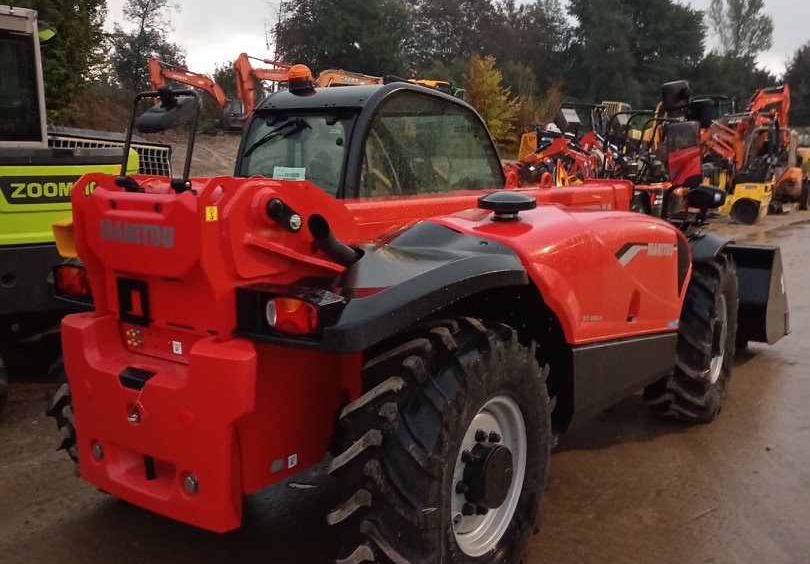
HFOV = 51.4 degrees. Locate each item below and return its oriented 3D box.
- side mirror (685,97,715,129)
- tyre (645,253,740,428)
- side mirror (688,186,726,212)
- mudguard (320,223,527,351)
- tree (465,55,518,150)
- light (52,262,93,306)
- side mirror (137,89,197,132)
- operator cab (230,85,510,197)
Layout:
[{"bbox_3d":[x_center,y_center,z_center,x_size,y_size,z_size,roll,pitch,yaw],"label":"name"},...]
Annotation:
[{"bbox_3d":[1.779,-1.020,5.072,0.170,0.200,0.100,10,12,43],"label":"side mirror"},{"bbox_3d":[1.847,0.340,5.449,0.410,1.070,1.070,7,10,31],"label":"tyre"},{"bbox_3d":[1.871,-0.518,5.225,0.230,0.170,0.120,10,12,43],"label":"side mirror"},{"bbox_3d":[-0.007,-0.026,2.838,0.480,0.300,1.050,7,11,35],"label":"mudguard"},{"bbox_3d":[3.639,-6.869,36.447,2.600,5.778,2.600,2,9,5],"label":"tree"},{"bbox_3d":[-1.286,0.007,3.346,0.250,0.160,0.110,7,11,35],"label":"light"},{"bbox_3d":[-0.811,-0.578,2.898,0.270,0.150,0.120,6,10,29],"label":"side mirror"},{"bbox_3d":[-0.140,-0.388,4.870,0.820,1.400,1.580,7,11,35],"label":"operator cab"}]

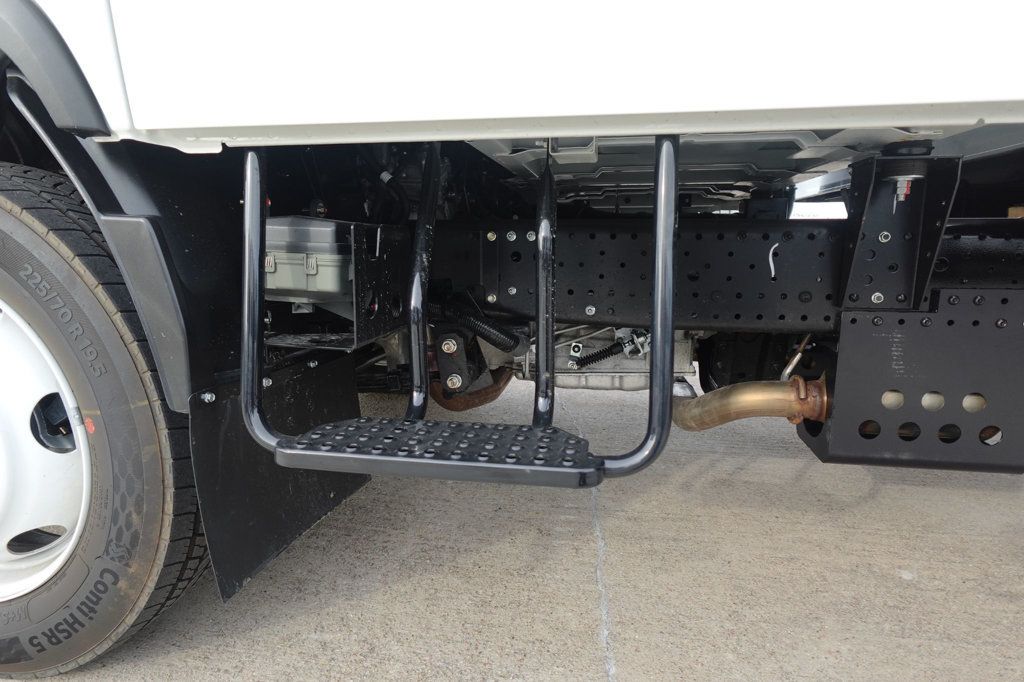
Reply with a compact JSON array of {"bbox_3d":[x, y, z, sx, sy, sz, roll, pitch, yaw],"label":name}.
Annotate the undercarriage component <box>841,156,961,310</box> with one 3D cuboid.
[{"bbox_3d":[0.810,-0.215,1.196,0.173,0.316,0.130,2,11,8],"label":"undercarriage component"}]

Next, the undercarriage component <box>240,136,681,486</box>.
[{"bbox_3d":[-0.076,-0.072,0.926,0.630,0.492,0.335,2,11,8],"label":"undercarriage component"}]

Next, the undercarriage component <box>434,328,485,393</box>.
[{"bbox_3d":[-0.146,0.046,1.539,0.100,0.170,0.135,2,11,8],"label":"undercarriage component"}]

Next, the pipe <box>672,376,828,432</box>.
[{"bbox_3d":[0.579,0.159,1.458,0.365,0.160,0.170,2,11,8],"label":"pipe"}]

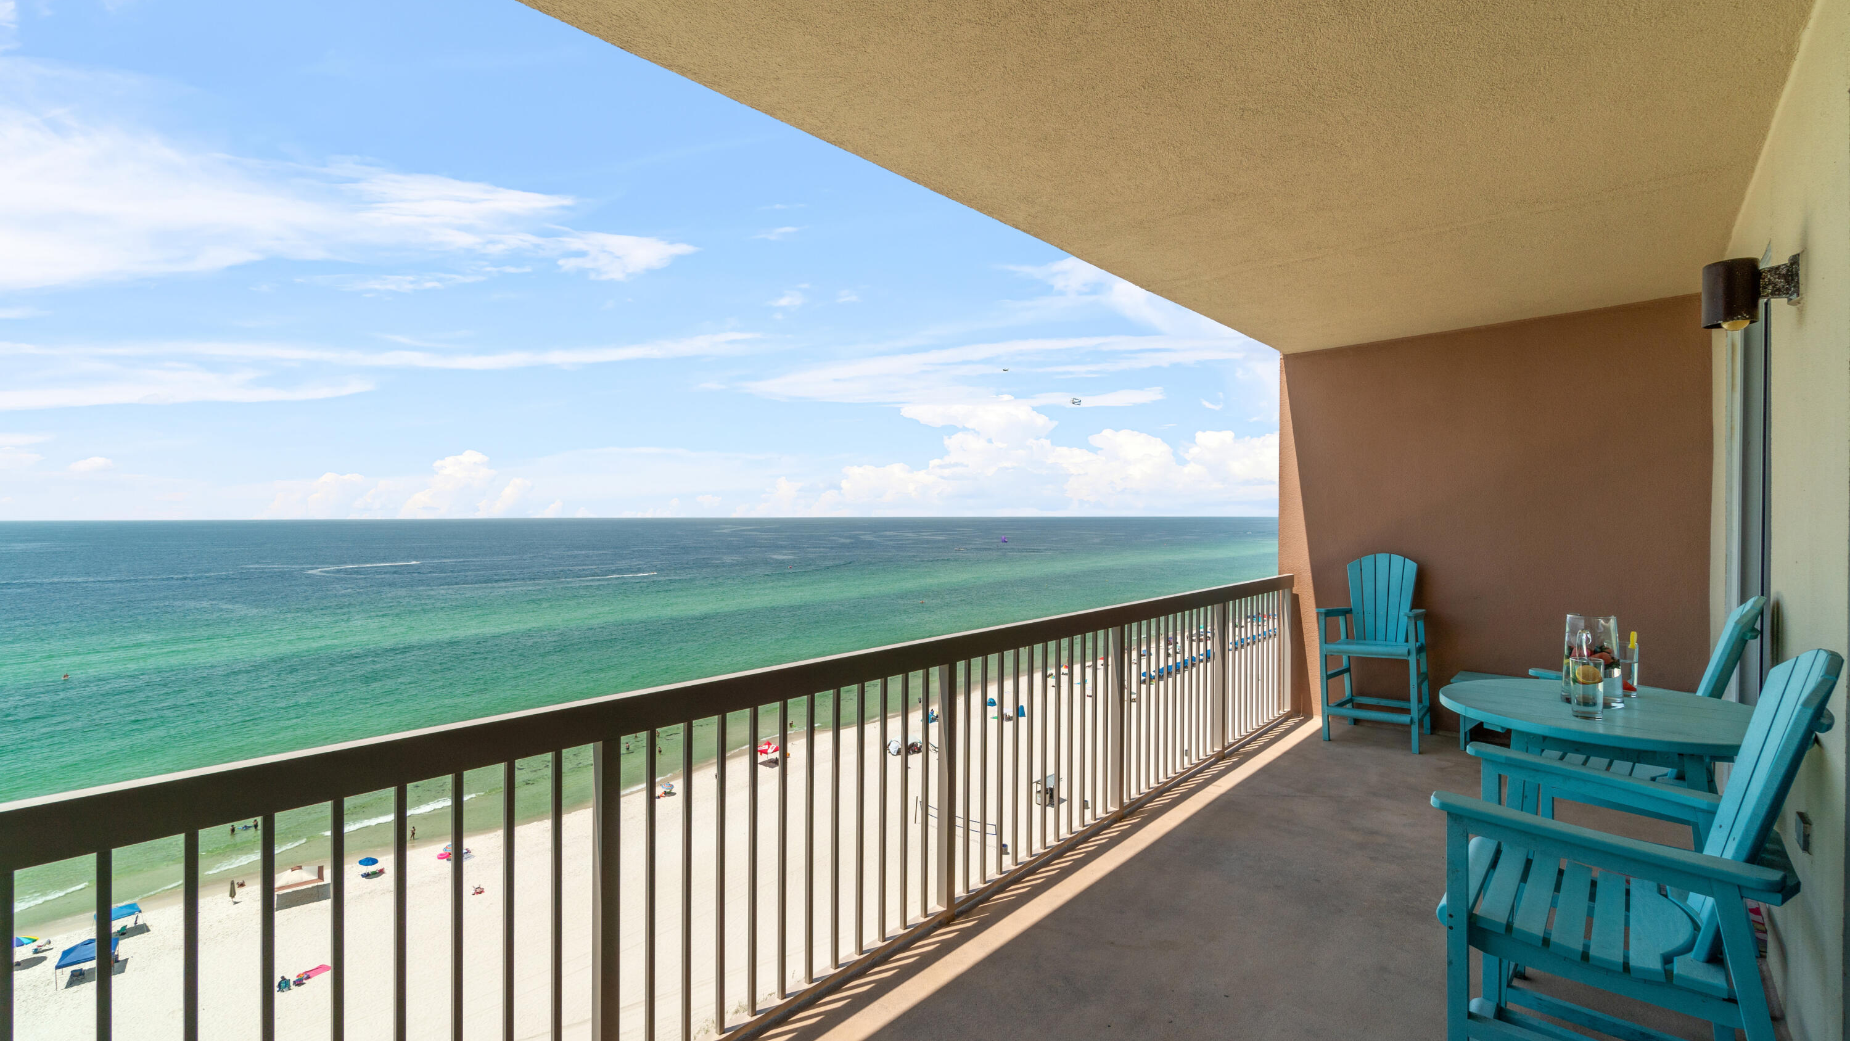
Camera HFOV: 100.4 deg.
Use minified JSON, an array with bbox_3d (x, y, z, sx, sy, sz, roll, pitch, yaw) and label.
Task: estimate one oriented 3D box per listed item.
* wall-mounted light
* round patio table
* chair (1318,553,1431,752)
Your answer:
[{"bbox_3d":[2.307,-0.639,2.154,0.188,0.184,0.122,0,1,43],"label":"wall-mounted light"},{"bbox_3d":[1.935,1.014,2.171,0.776,0.980,0.776,-1,0,43],"label":"round patio table"},{"bbox_3d":[3.109,0.867,5.309,0.610,1.262,0.630,-1,0,39],"label":"chair"}]

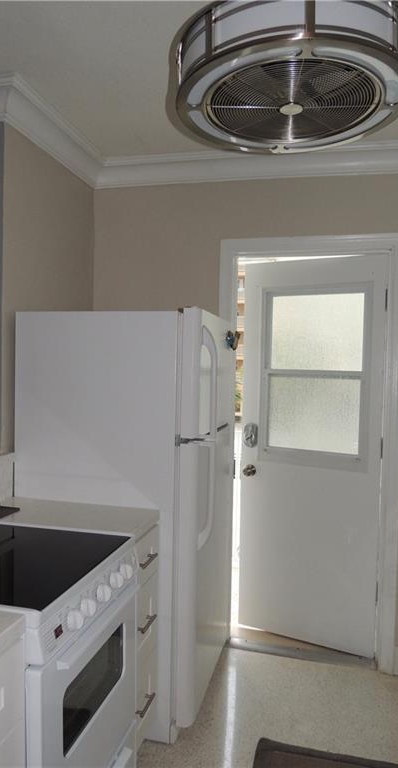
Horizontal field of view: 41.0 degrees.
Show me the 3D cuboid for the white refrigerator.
[{"bbox_3d":[-0.287,0.543,2.453,0.820,1.689,0.696,2,2,14],"label":"white refrigerator"}]

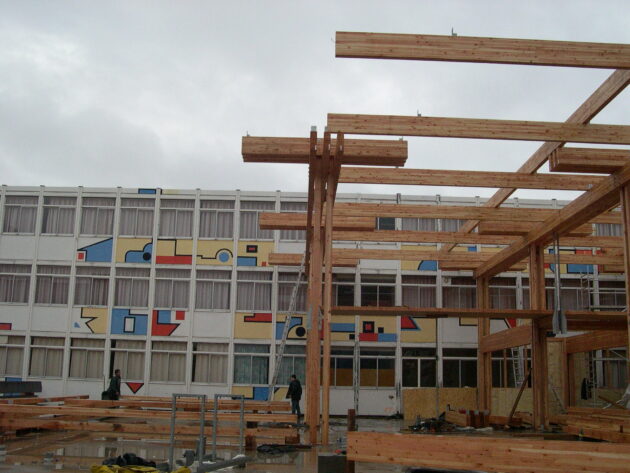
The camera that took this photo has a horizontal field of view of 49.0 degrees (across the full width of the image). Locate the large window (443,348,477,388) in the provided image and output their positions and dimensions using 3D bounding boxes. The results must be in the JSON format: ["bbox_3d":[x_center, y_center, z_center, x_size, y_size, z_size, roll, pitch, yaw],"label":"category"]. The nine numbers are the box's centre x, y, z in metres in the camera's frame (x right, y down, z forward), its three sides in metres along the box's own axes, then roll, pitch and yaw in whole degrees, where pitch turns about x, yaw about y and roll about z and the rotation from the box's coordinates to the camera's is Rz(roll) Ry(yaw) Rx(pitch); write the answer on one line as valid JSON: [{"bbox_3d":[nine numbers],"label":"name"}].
[{"bbox_3d":[6.229,5.661,29.737,1.499,1.708,0.150,2,-11,-1],"label":"large window"}]

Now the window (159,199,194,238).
[{"bbox_3d":[-6.138,-0.809,30.663,1.620,1.760,0.120,1,-11,-1],"label":"window"}]

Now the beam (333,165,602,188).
[{"bbox_3d":[4.332,-1.592,19.152,7.300,0.420,0.140,1,-11,-1],"label":"beam"}]

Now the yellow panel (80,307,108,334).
[{"bbox_3d":[-9.391,3.592,29.238,1.213,1.140,0.070,1,-11,-1],"label":"yellow panel"}]

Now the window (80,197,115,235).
[{"bbox_3d":[-9.615,-0.885,30.623,1.590,1.750,0.120,1,-11,-1],"label":"window"}]

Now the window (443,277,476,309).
[{"bbox_3d":[6.292,2.592,30.192,1.500,1.700,0.150,1,-12,0],"label":"window"}]

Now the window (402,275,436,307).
[{"bbox_3d":[4.526,2.549,30.201,1.500,1.700,0.150,1,-12,0],"label":"window"}]

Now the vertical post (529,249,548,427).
[{"bbox_3d":[6.894,3.006,21.228,0.360,5.691,0.360,1,-12,0],"label":"vertical post"}]

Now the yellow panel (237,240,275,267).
[{"bbox_3d":[-2.619,0.767,30.489,1.674,1.143,0.100,2,-11,-1],"label":"yellow panel"}]

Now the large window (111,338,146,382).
[{"bbox_3d":[-8.015,5.295,29.640,1.500,1.720,0.150,1,-12,0],"label":"large window"}]

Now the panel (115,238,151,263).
[{"bbox_3d":[-7.829,0.624,29.835,1.586,1.115,0.070,1,-11,-1],"label":"panel"}]

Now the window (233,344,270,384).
[{"bbox_3d":[-2.723,5.477,29.611,1.501,1.670,0.150,2,-11,-1],"label":"window"}]

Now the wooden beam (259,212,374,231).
[{"bbox_3d":[0.096,-0.443,22.252,3.681,0.379,0.600,2,-11,-1],"label":"wooden beam"}]

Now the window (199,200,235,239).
[{"bbox_3d":[-4.255,-0.714,30.149,1.580,1.758,0.120,1,-11,-1],"label":"window"}]

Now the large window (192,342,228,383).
[{"bbox_3d":[-4.387,5.327,28.990,1.550,1.731,0.120,1,-11,-1],"label":"large window"}]

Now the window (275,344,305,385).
[{"bbox_3d":[-0.916,5.466,29.489,1.500,1.720,0.120,1,-11,-1],"label":"window"}]

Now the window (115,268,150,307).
[{"bbox_3d":[-7.835,2.200,29.533,1.581,1.716,0.120,1,-11,-1],"label":"window"}]

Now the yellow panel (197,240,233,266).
[{"bbox_3d":[-4.380,0.736,30.382,1.610,1.140,0.080,1,-11,-1],"label":"yellow panel"}]

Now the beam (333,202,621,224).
[{"bbox_3d":[4.803,-0.689,21.239,9.214,0.400,0.120,1,-11,-1],"label":"beam"}]

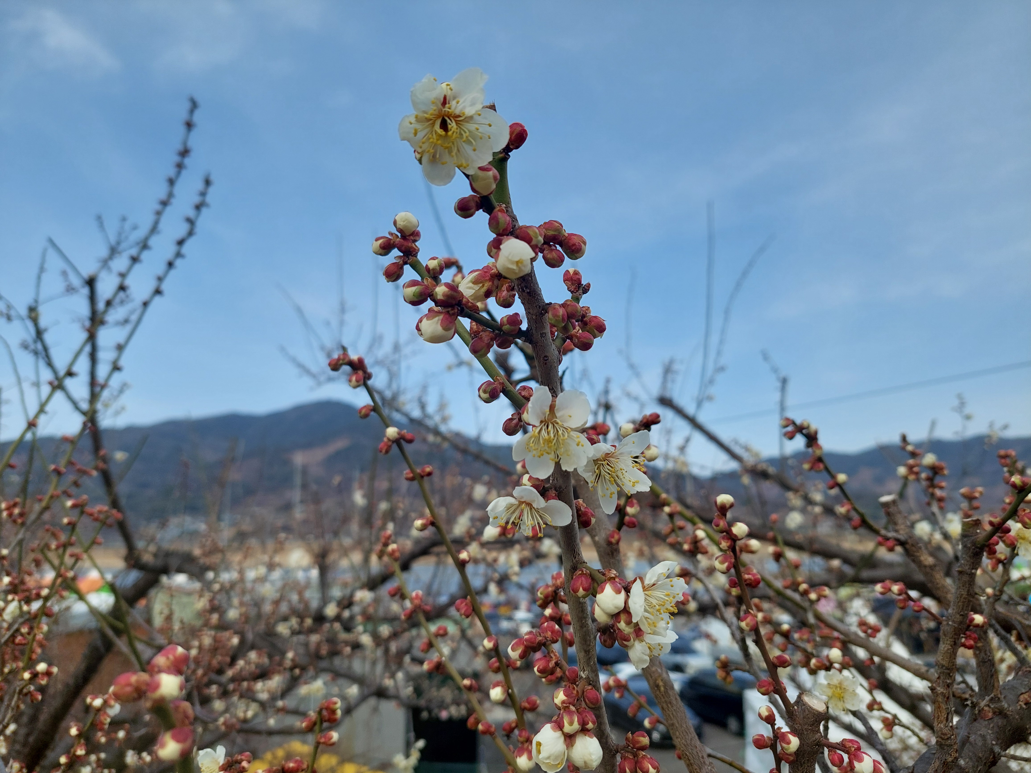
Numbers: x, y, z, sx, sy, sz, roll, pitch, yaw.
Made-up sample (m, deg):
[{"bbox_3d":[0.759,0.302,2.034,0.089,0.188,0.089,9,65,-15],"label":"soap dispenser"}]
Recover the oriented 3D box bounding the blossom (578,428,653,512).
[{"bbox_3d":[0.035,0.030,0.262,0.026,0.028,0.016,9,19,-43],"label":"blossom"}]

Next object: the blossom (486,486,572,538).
[{"bbox_3d":[0.004,0.039,0.228,0.025,0.013,0.020,2,-44,2],"label":"blossom"}]

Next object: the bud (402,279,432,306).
[{"bbox_3d":[-0.030,-0.029,0.227,0.009,0.008,0.008,-6,0,-21],"label":"bud"}]

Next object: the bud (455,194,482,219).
[{"bbox_3d":[-0.014,-0.054,0.222,0.008,0.007,0.007,-24,0,-20],"label":"bud"}]

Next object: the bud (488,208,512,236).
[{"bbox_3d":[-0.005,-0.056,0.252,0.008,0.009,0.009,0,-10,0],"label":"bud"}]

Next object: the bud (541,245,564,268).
[{"bbox_3d":[0.011,-0.040,0.227,0.007,0.008,0.007,-6,-25,0],"label":"bud"}]

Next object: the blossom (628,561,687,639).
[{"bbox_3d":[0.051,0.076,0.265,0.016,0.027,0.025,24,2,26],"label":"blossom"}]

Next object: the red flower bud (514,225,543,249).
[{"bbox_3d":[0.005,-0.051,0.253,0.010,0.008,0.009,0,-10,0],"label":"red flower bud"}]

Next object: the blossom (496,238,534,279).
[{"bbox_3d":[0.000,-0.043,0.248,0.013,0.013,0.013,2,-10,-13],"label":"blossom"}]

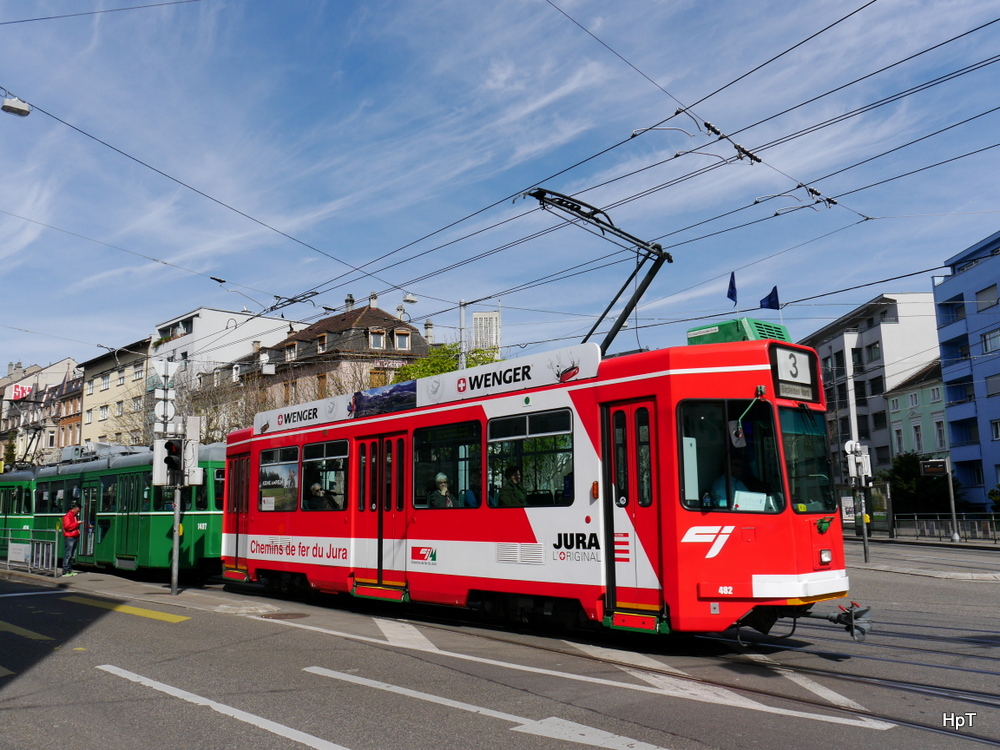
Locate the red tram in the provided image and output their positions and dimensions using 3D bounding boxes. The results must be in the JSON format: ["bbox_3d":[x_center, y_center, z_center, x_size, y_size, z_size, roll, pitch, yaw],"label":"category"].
[{"bbox_3d":[-0.950,1.994,13.048,2.220,3.420,12.800,7,-12,-42],"label":"red tram"}]

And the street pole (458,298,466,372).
[{"bbox_3d":[-1.290,1.706,29.075,0.220,9.170,0.220,7,-12,-42],"label":"street pole"}]

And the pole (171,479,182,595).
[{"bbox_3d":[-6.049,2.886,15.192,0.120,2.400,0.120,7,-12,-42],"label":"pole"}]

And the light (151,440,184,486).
[{"bbox_3d":[-6.270,1.655,15.300,0.500,0.920,0.400,-7,-11,33],"label":"light"}]

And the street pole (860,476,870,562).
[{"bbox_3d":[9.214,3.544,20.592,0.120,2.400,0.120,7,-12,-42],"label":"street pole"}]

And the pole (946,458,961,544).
[{"bbox_3d":[15.941,4.380,28.540,0.140,3.000,0.140,7,-12,-42],"label":"pole"}]

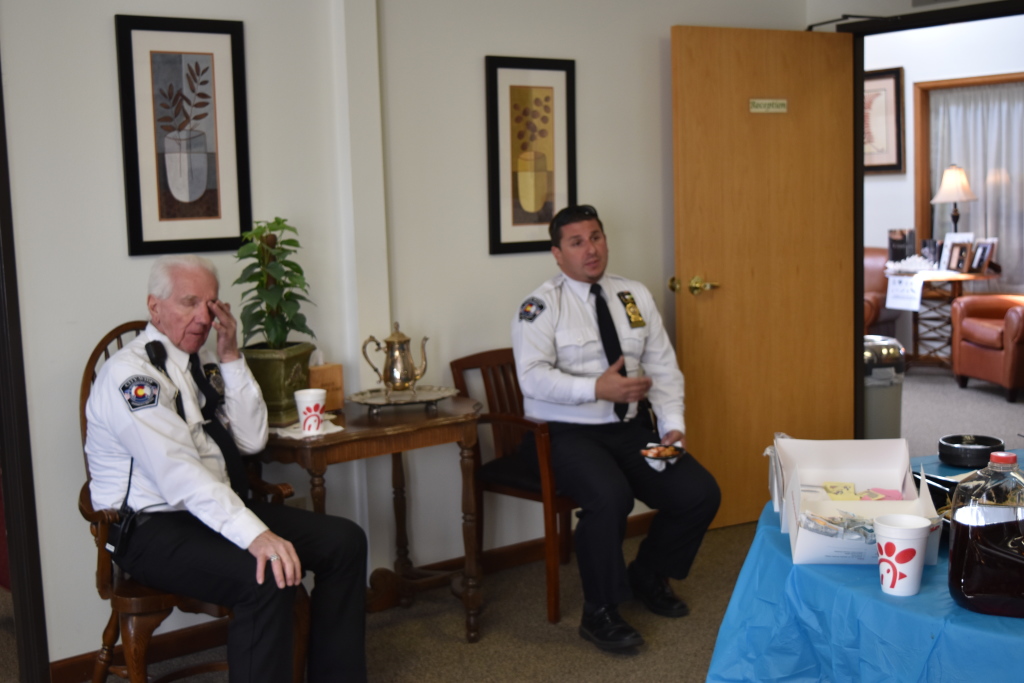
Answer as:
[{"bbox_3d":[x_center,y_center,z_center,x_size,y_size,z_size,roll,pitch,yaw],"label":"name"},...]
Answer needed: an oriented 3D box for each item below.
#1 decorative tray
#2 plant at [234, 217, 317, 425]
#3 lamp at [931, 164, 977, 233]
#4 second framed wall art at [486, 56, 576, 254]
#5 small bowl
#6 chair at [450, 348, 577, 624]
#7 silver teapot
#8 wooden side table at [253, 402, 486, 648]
[{"bbox_3d":[-0.341,0.190,4.088,0.345,0.045,0.345,-2,7,0],"label":"decorative tray"},{"bbox_3d":[-0.720,-0.068,3.930,0.255,0.620,0.250,-3,7,-12],"label":"plant"},{"bbox_3d":[3.448,-0.955,9.999,0.355,0.847,0.355,1,7,19],"label":"lamp"},{"bbox_3d":[0.071,-0.677,4.690,0.418,0.700,0.028,-7,8,-38],"label":"second framed wall art"},{"bbox_3d":[1.081,0.258,3.009,0.155,0.046,0.155,1,7,20],"label":"small bowl"},{"bbox_3d":[0.170,0.456,4.518,0.580,0.840,0.580,-7,8,-38],"label":"chair"},{"bbox_3d":[-0.373,0.061,4.120,0.212,0.245,0.115,-4,7,-17],"label":"silver teapot"},{"bbox_3d":[-0.482,0.590,4.012,0.655,0.730,0.540,-7,8,-38],"label":"wooden side table"}]

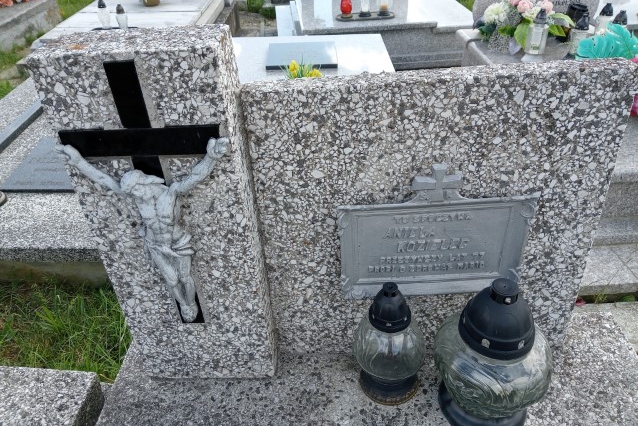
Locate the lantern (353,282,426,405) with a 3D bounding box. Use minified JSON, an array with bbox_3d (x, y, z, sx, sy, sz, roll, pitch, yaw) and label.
[{"bbox_3d":[0.142,0.244,1.021,0.143,0.266,0.143,-3,34,3],"label":"lantern"}]

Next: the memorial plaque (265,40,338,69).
[{"bbox_3d":[-0.096,-0.912,3.004,0.400,0.026,0.350,1,38,7],"label":"memorial plaque"}]

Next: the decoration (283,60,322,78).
[{"bbox_3d":[-0.086,-0.703,2.560,0.180,0.136,0.130,-1,34,3],"label":"decoration"}]

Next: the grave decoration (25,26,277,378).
[{"bbox_3d":[-0.255,0.041,0.968,0.280,0.711,0.126,-3,34,3],"label":"grave decoration"}]

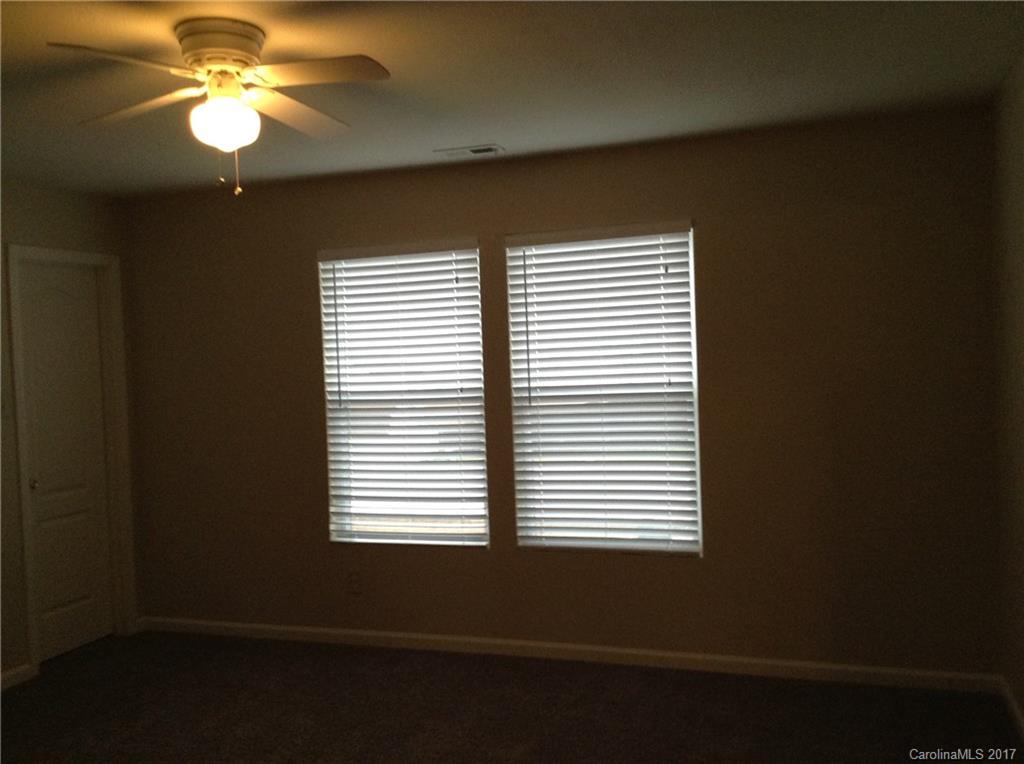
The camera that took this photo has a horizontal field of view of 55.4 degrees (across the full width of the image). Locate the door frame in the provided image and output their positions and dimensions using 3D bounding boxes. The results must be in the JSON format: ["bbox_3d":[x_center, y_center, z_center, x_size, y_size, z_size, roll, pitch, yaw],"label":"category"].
[{"bbox_3d":[-2.325,0.365,5.125,0.125,2.102,0.765,-2,2,19],"label":"door frame"}]

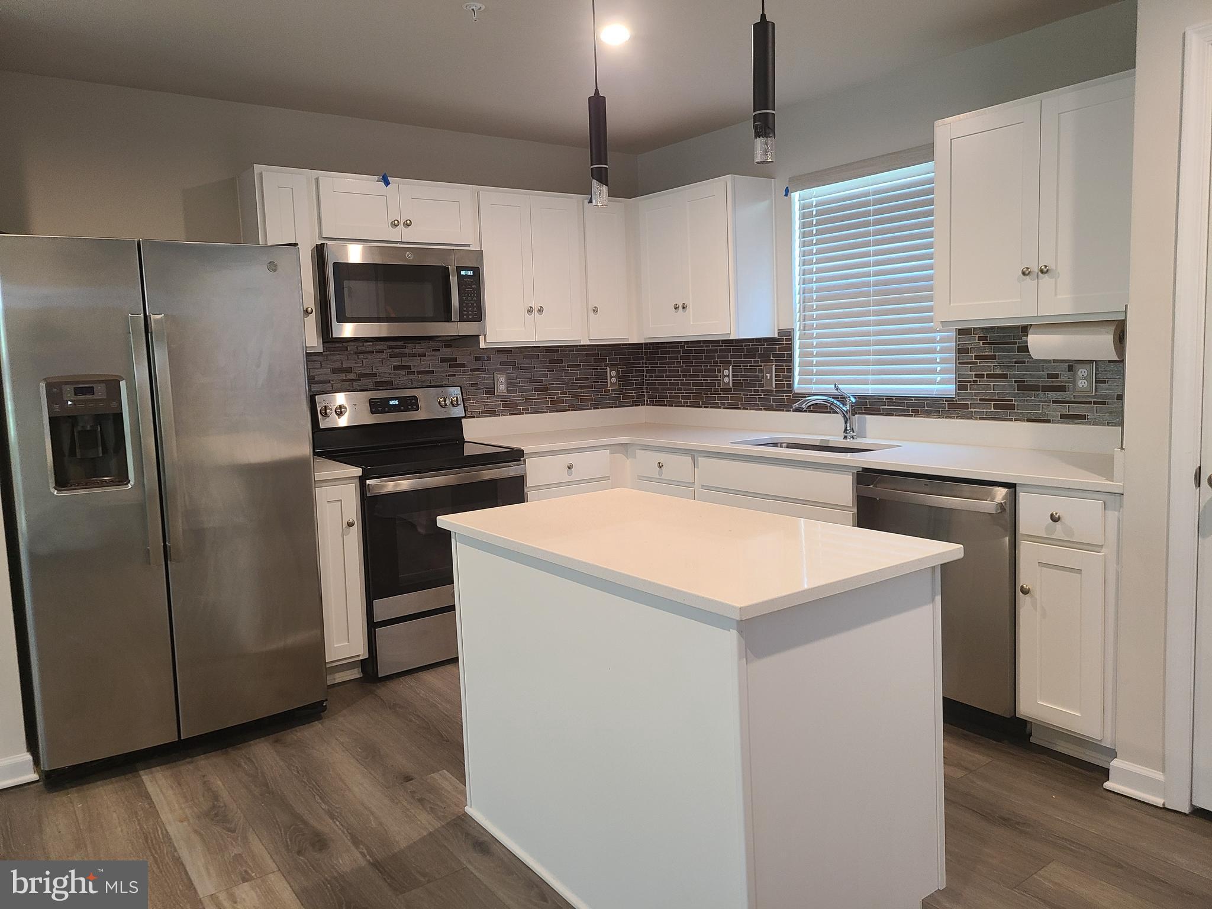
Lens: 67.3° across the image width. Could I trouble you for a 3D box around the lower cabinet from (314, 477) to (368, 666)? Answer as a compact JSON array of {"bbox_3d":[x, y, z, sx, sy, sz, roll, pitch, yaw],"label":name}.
[{"bbox_3d":[-1.262,0.488,3.911,0.232,0.853,0.630,-7,8,-35],"label":"lower cabinet"}]

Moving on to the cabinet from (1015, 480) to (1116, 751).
[{"bbox_3d":[1.645,0.493,2.945,0.630,0.853,0.314,-7,8,-35],"label":"cabinet"}]

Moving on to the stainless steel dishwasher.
[{"bbox_3d":[1.337,0.464,3.291,0.620,0.835,0.607,-7,8,-35],"label":"stainless steel dishwasher"}]

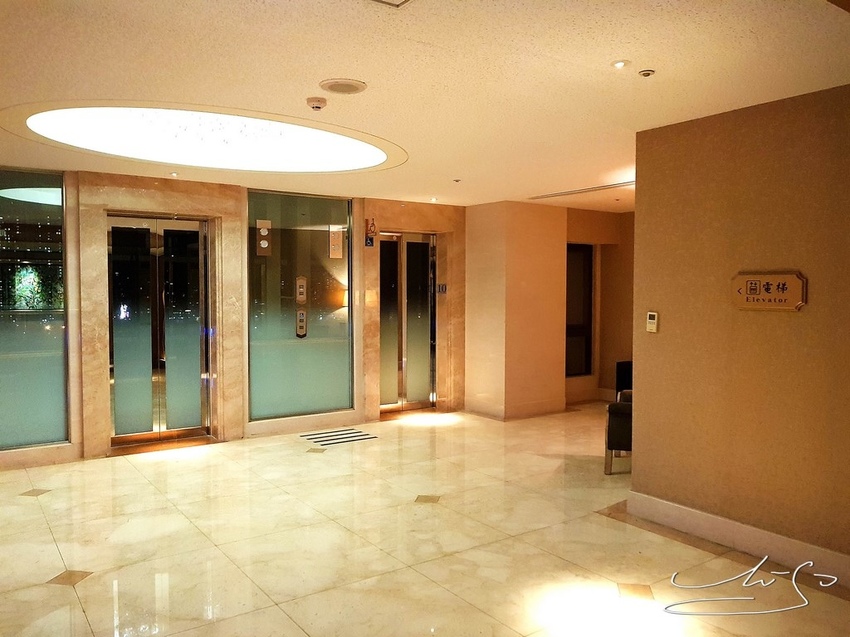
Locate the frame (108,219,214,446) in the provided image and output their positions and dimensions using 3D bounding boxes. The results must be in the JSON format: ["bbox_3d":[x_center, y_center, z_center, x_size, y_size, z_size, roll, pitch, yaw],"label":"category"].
[{"bbox_3d":[-2.511,0.112,6.065,0.950,2.120,0.140,-2,3,-36],"label":"frame"}]

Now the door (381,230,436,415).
[{"bbox_3d":[-0.250,0.049,7.636,0.910,2.110,0.080,-2,3,-36],"label":"door"}]

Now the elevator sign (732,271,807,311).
[{"bbox_3d":[1.808,-0.142,3.359,0.030,0.200,0.380,-2,3,-36],"label":"elevator sign"}]

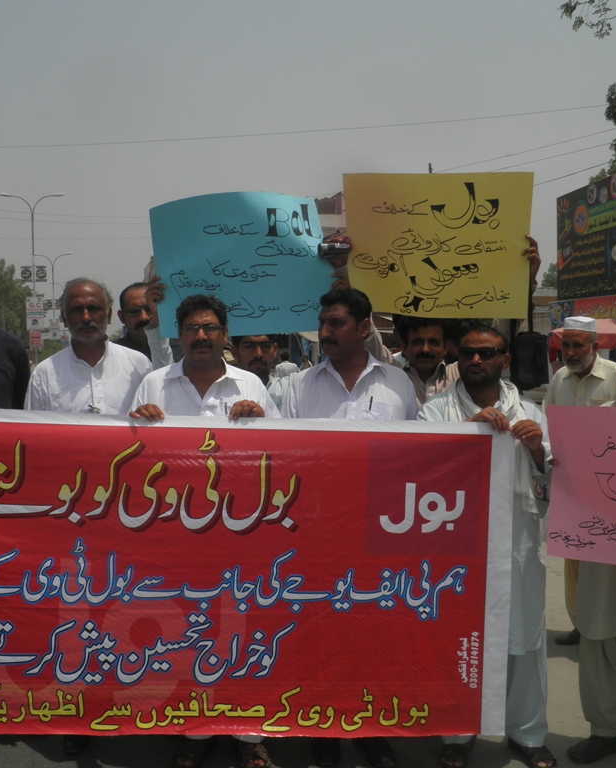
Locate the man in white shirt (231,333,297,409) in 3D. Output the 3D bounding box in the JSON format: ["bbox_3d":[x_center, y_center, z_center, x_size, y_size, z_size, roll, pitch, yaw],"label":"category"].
[{"bbox_3d":[-0.192,0.565,3.460,0.500,1.640,0.320,-1,3,-2],"label":"man in white shirt"}]

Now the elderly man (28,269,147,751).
[{"bbox_3d":[-0.818,0.502,3.214,0.520,1.815,0.360,-1,3,-7],"label":"elderly man"}]

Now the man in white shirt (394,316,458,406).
[{"bbox_3d":[0.535,0.526,3.661,0.500,1.670,0.320,-1,3,6],"label":"man in white shirt"}]

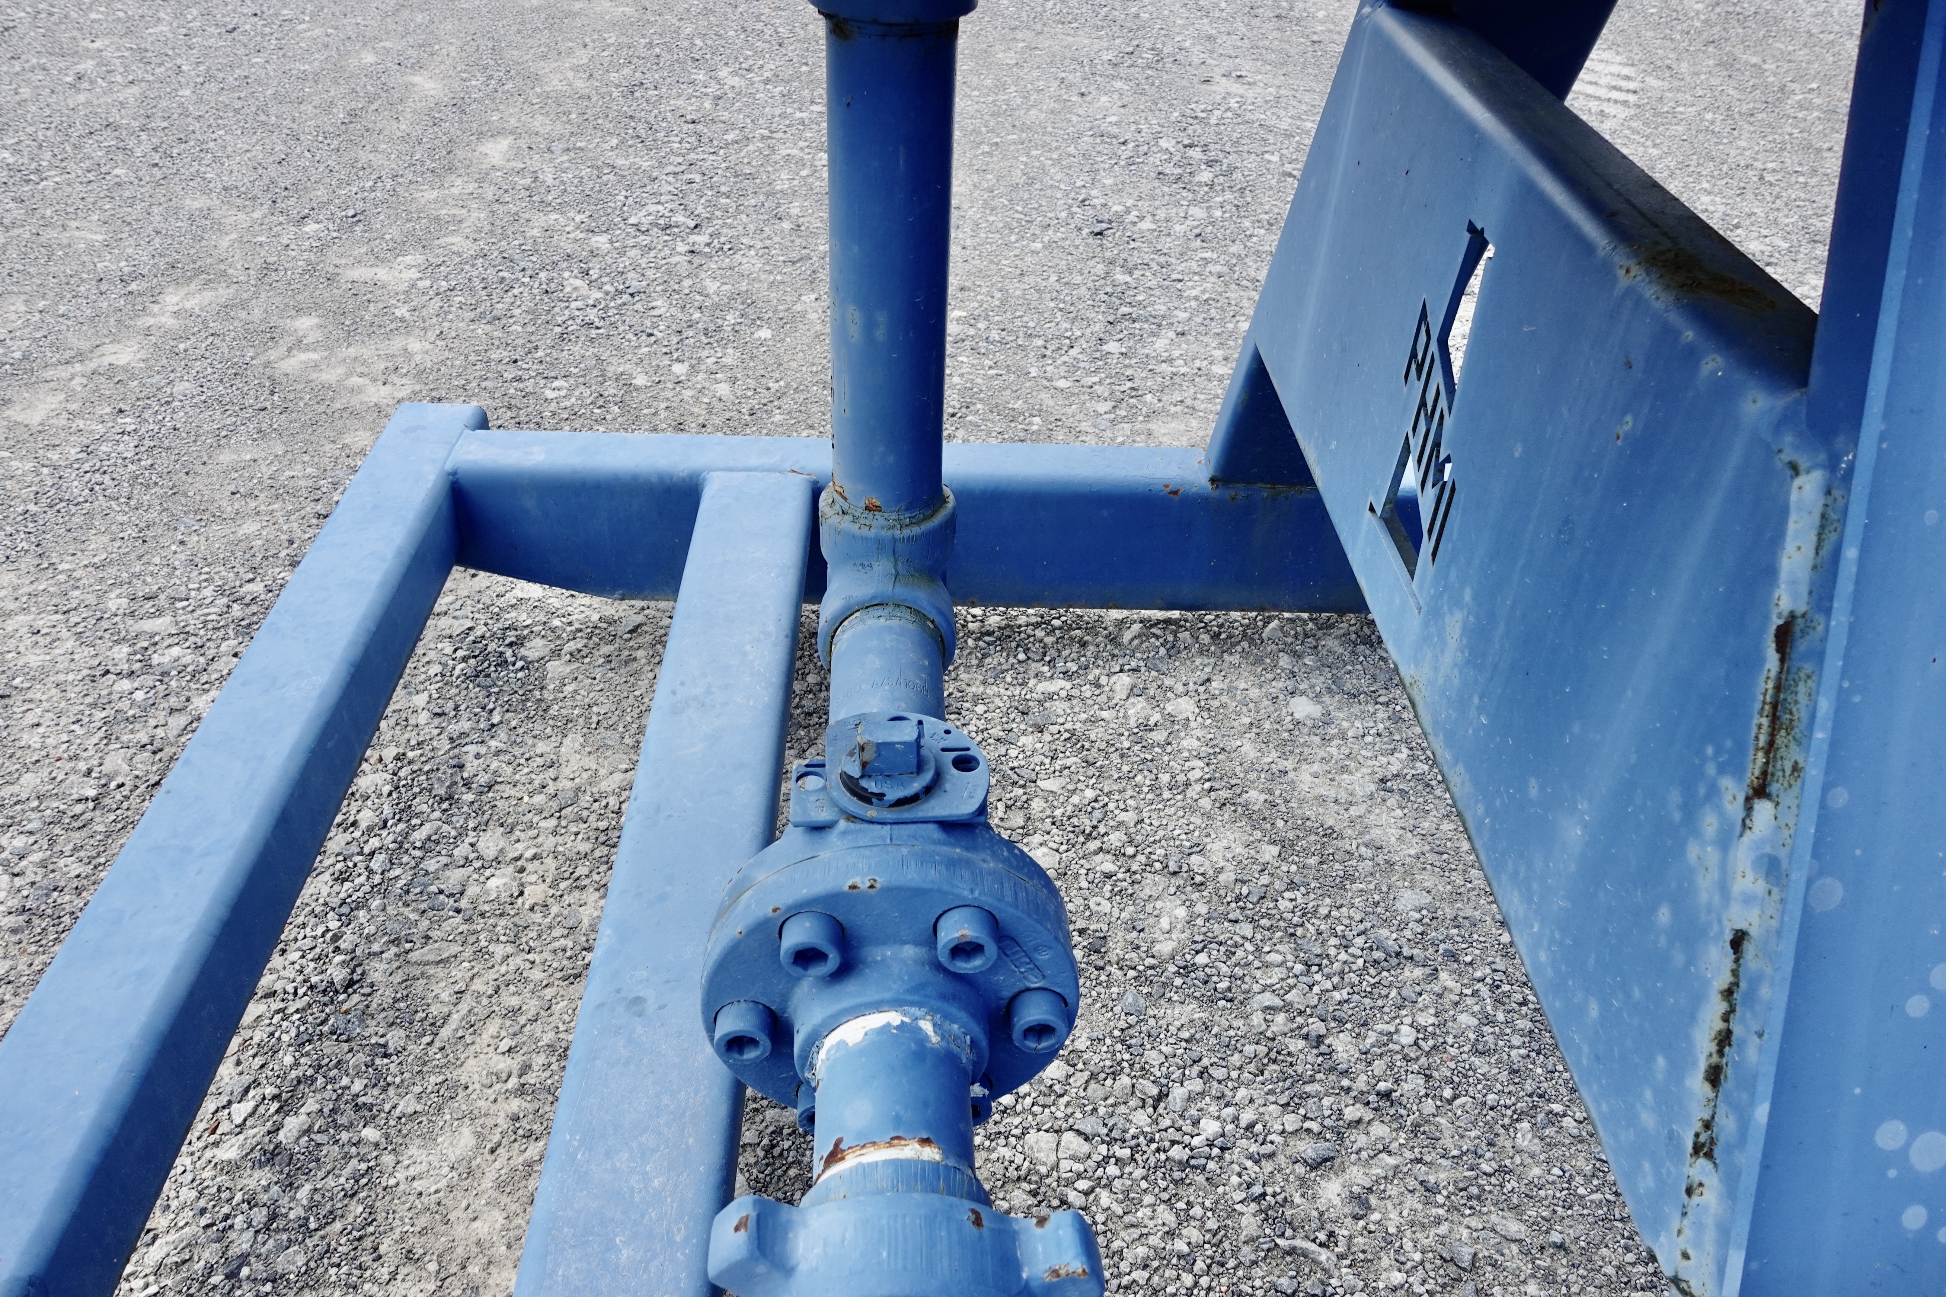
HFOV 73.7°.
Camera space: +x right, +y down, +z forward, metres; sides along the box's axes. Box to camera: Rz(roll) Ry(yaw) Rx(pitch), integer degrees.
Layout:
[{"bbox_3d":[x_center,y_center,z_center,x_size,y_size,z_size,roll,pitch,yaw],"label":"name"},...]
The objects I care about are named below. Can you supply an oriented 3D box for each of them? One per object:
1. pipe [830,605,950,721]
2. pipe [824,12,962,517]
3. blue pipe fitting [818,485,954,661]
[{"bbox_3d":[-0.045,0.030,0.690,0.061,0.061,0.095,0,36,-5],"label":"pipe"},{"bbox_3d":[-0.043,-0.189,0.664,0.061,0.243,0.061,0,36,-5],"label":"pipe"},{"bbox_3d":[-0.051,-0.041,0.753,0.077,0.097,0.097,0,36,-5],"label":"blue pipe fitting"}]

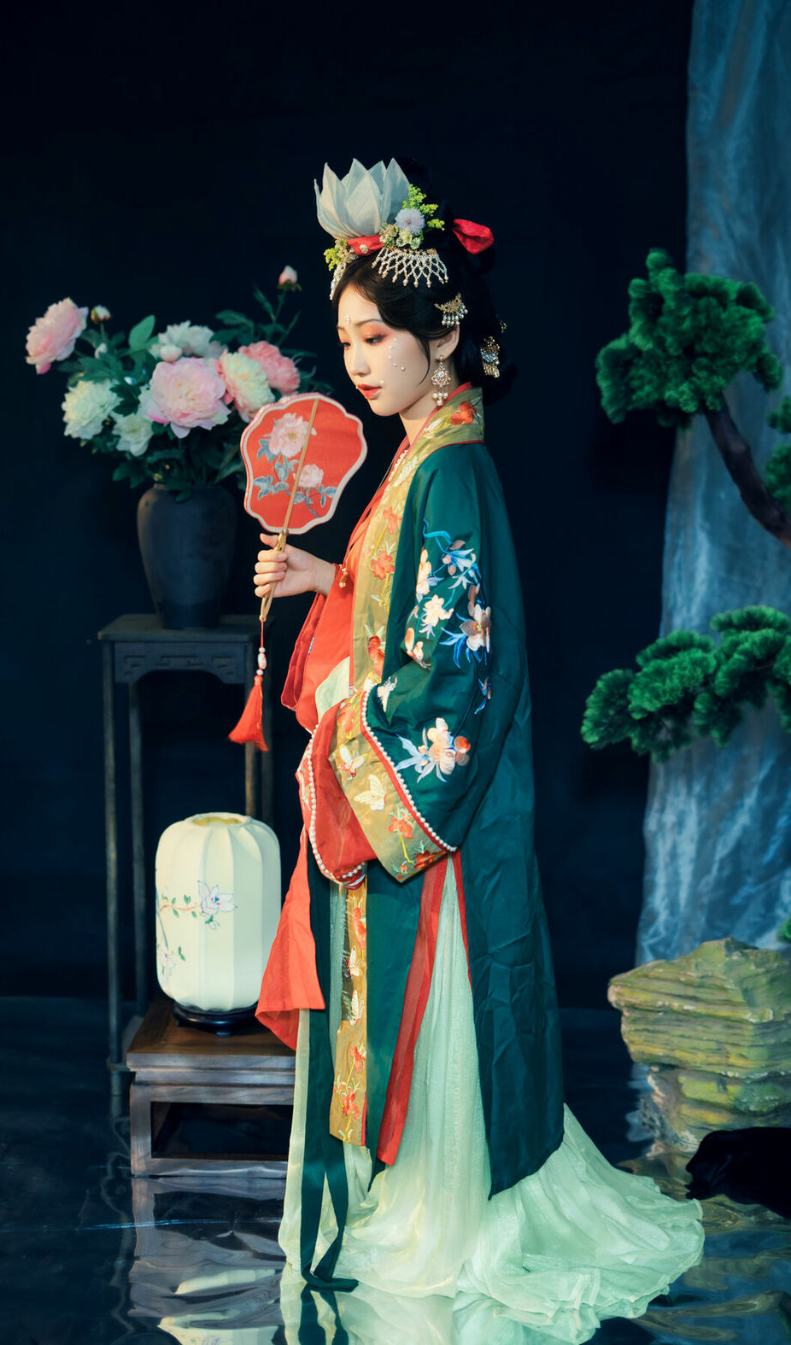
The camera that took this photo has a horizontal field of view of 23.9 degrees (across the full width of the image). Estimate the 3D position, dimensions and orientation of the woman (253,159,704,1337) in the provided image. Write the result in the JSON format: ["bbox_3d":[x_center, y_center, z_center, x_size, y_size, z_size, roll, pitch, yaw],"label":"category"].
[{"bbox_3d":[0.167,0.094,2.920,0.747,1.752,0.523,-2,8,-14],"label":"woman"}]

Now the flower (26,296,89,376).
[{"bbox_3d":[-0.645,-0.643,3.560,0.105,0.140,0.140,-7,10,-42],"label":"flower"}]

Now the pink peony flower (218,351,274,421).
[{"bbox_3d":[-0.283,-0.538,3.513,0.130,0.135,0.100,-6,10,-38],"label":"pink peony flower"}]

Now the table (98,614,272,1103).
[{"bbox_3d":[-0.407,0.381,3.757,0.308,0.964,0.308,0,8,3],"label":"table"}]

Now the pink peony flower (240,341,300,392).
[{"bbox_3d":[-0.246,-0.583,3.578,0.135,0.125,0.100,-5,9,-35],"label":"pink peony flower"}]

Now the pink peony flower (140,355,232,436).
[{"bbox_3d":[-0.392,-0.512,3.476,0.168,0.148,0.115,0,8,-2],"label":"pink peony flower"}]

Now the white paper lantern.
[{"bbox_3d":[-0.334,0.446,3.506,0.235,0.348,0.235,0,7,0],"label":"white paper lantern"}]

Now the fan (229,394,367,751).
[{"bbox_3d":[-0.186,-0.160,2.892,0.208,0.560,0.050,11,8,-26],"label":"fan"}]

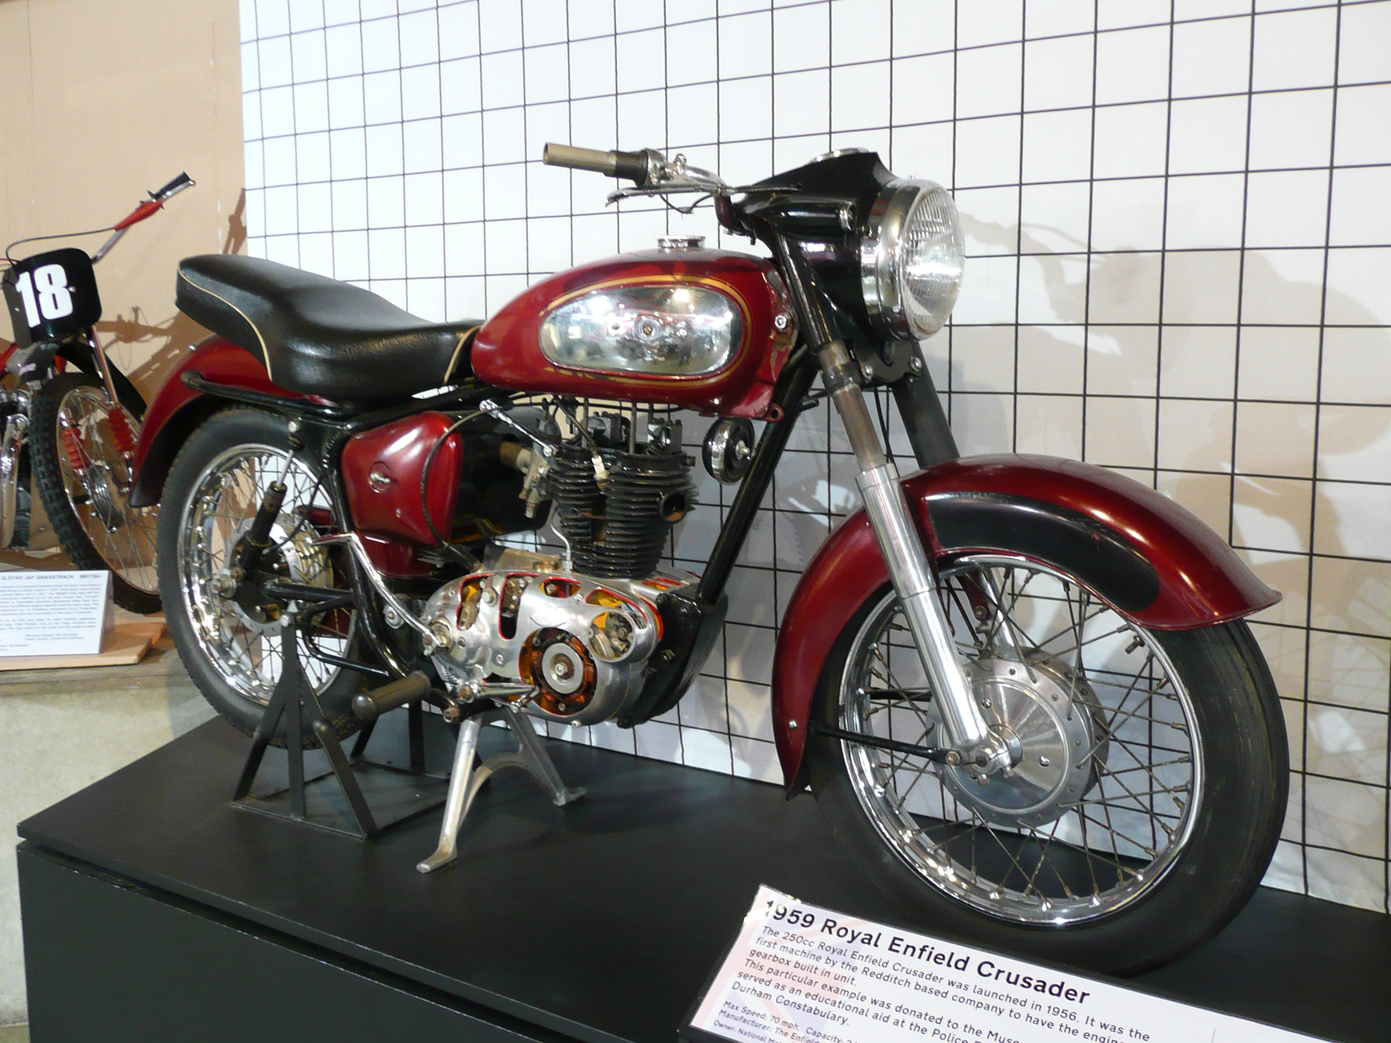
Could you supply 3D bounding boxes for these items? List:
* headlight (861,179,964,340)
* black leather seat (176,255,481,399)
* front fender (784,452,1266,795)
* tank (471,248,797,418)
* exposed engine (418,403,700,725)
[{"bbox_3d":[0.272,-0.325,1.546,0.085,0.195,0.195,5,10,35],"label":"headlight"},{"bbox_3d":[-0.559,-0.328,2.031,0.630,0.230,0.260,4,10,29],"label":"black leather seat"},{"bbox_3d":[0.386,0.160,1.558,0.630,0.490,0.140,5,10,35],"label":"front fender"},{"bbox_3d":[-0.079,-0.271,1.762,0.550,0.225,0.255,4,10,29],"label":"tank"},{"bbox_3d":[-0.166,0.048,1.861,0.440,0.455,0.280,4,10,29],"label":"exposed engine"}]

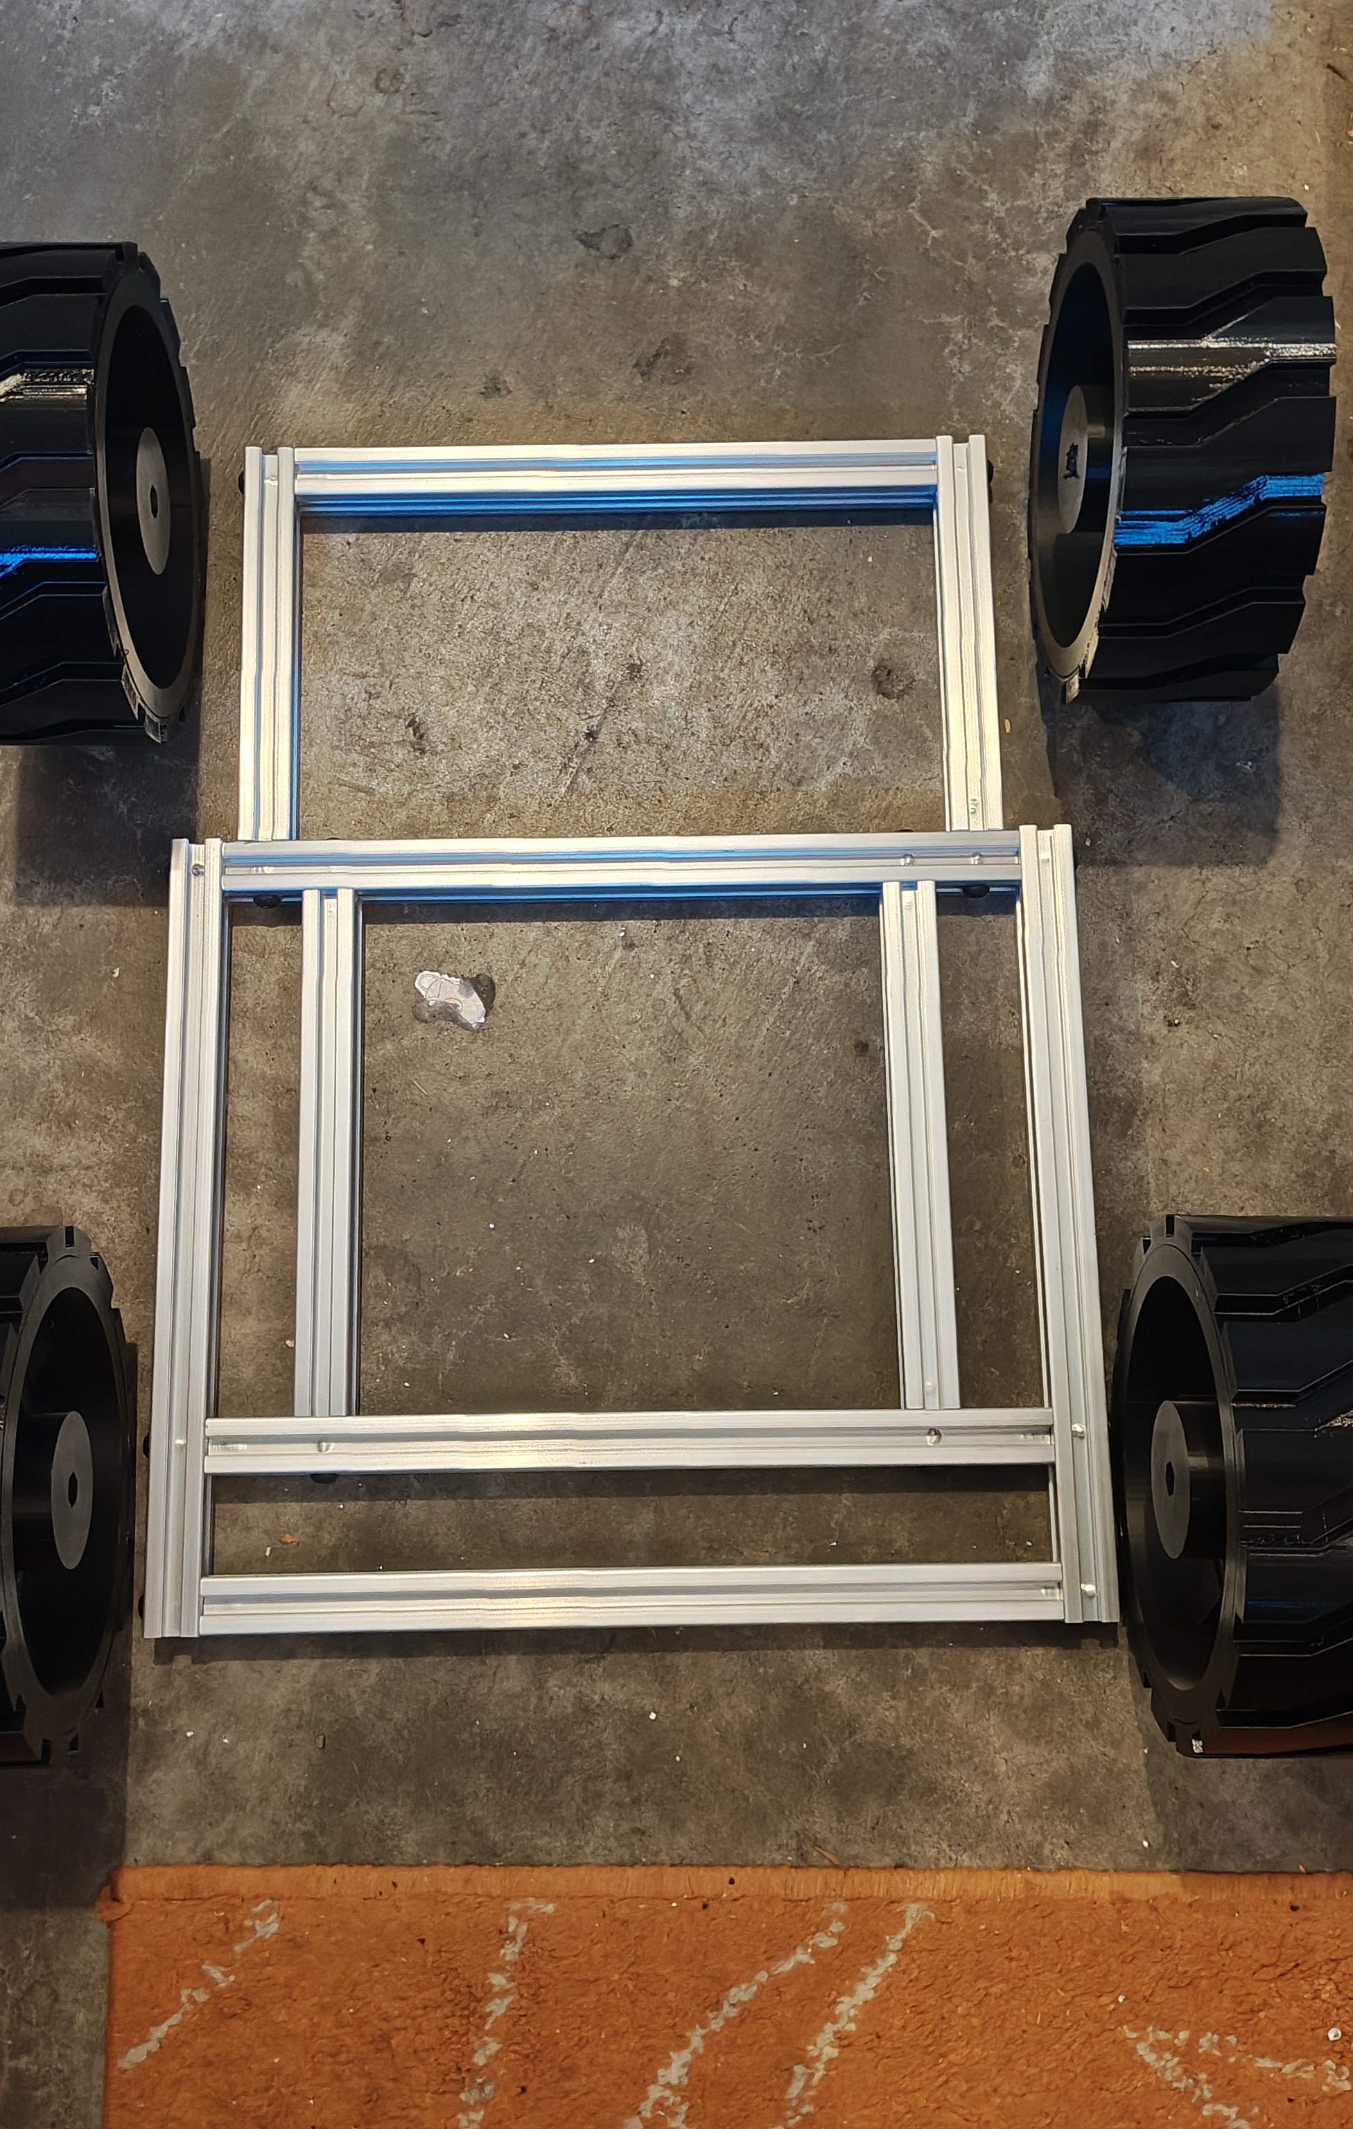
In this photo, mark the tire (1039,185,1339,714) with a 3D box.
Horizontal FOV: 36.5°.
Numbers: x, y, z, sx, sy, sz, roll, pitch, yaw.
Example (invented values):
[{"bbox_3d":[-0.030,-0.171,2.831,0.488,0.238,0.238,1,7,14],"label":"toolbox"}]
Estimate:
[{"bbox_3d":[0.182,-0.224,0.758,0.068,0.176,0.176,0,78,0],"label":"tire"}]

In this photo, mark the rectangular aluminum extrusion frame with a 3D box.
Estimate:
[{"bbox_3d":[-0.019,-0.022,0.796,0.354,0.021,0.466,-1,78,0],"label":"rectangular aluminum extrusion frame"}]

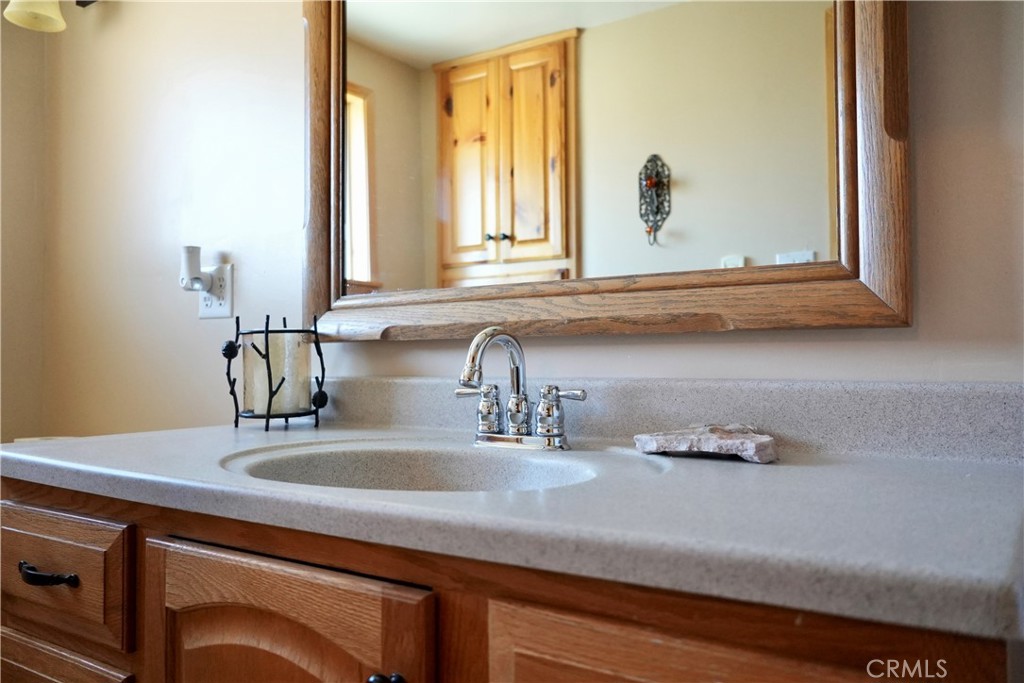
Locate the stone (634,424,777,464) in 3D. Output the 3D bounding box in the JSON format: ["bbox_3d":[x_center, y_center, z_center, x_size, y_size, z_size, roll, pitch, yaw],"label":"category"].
[{"bbox_3d":[0.249,0.121,0.972,0.097,0.034,0.175,1,-2,-44],"label":"stone"}]

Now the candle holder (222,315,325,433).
[{"bbox_3d":[-0.425,0.054,1.429,0.190,0.200,0.178,0,-2,0],"label":"candle holder"}]

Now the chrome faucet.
[{"bbox_3d":[-0.018,0.061,1.054,0.216,0.161,0.150,-1,-2,34],"label":"chrome faucet"}]

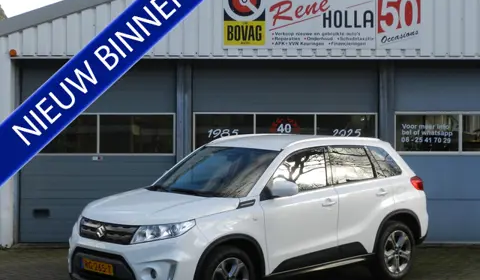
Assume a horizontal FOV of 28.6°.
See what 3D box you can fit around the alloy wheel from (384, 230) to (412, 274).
[{"bbox_3d":[1.677,1.226,10.422,0.465,0.465,0.180,-3,3,-43],"label":"alloy wheel"}]

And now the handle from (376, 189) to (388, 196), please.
[{"bbox_3d":[1.536,0.562,10.134,0.195,0.064,0.053,-3,3,-43],"label":"handle"}]

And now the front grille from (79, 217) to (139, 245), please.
[{"bbox_3d":[-1.255,0.837,8.725,0.130,0.205,0.880,-3,3,-43],"label":"front grille"}]

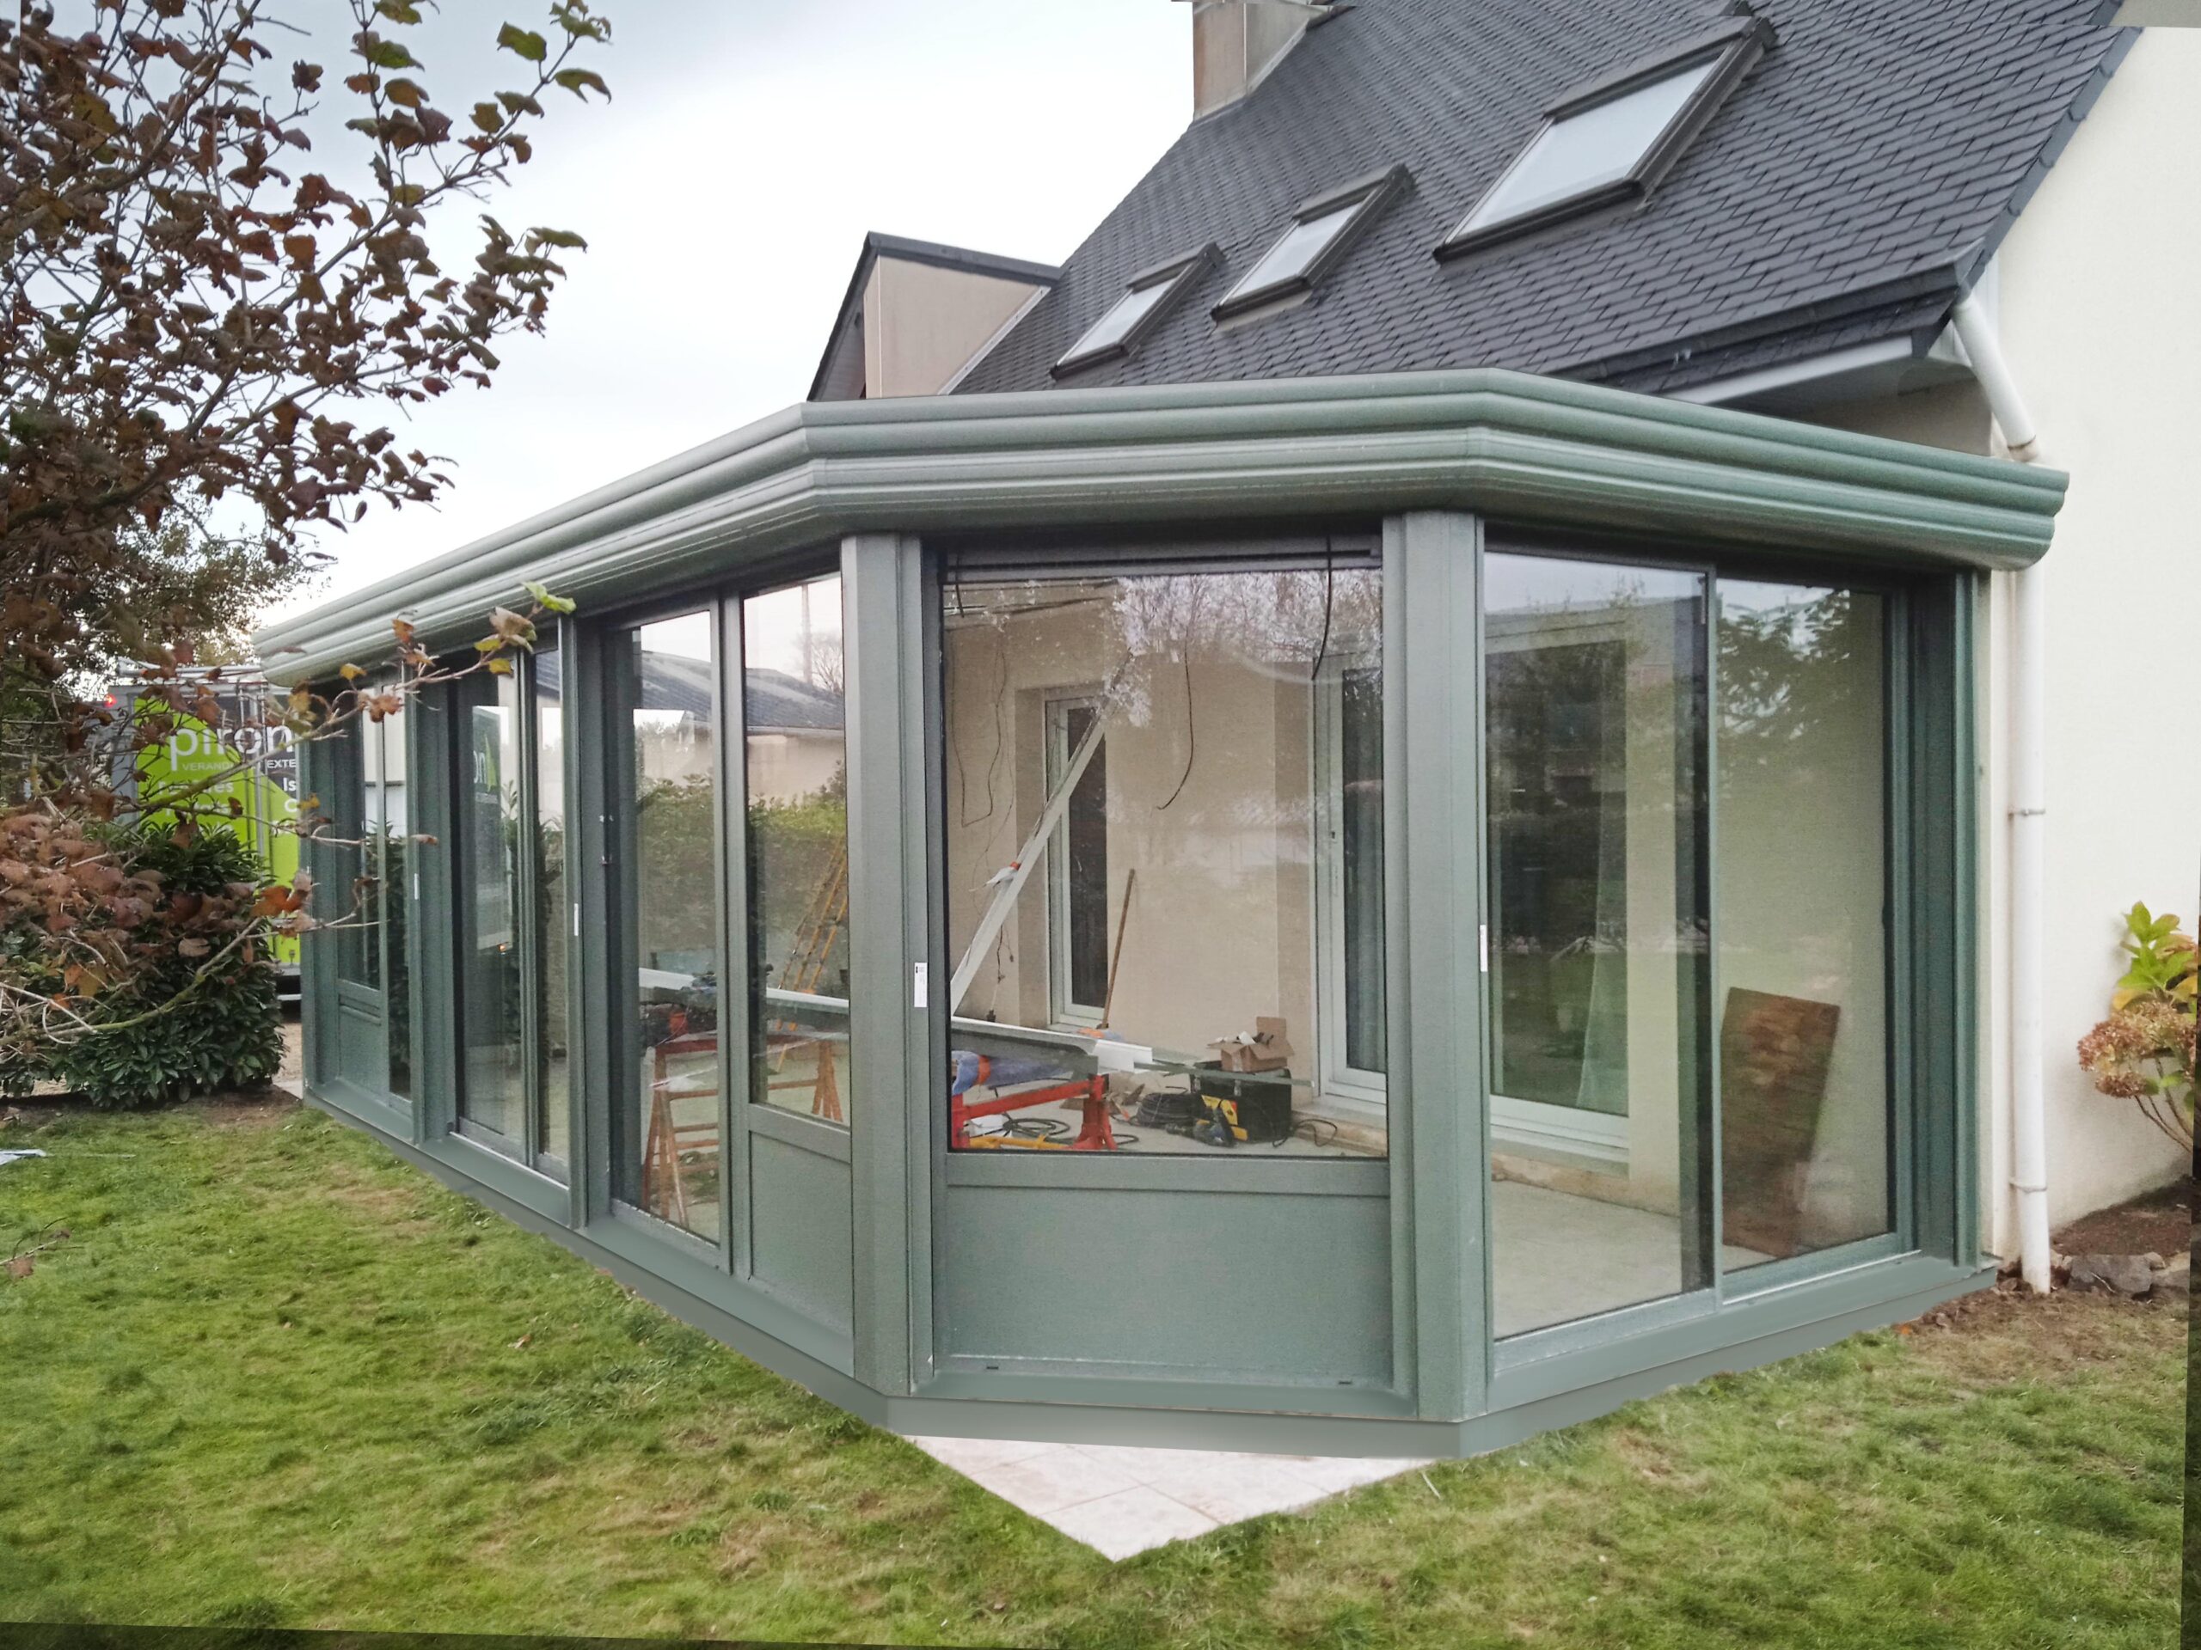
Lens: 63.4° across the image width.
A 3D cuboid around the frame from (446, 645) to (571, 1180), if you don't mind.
[{"bbox_3d":[-2.505,0.344,7.524,0.100,2.083,1.778,-1,1,-36],"label":"frame"}]

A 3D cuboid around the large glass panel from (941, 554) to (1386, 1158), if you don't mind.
[{"bbox_3d":[0.158,0.086,4.628,1.159,1.550,0.040,-1,0,10],"label":"large glass panel"}]

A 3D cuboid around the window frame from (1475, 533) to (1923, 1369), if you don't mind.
[{"bbox_3d":[1.752,0.298,5.074,1.881,2.056,0.100,-1,1,-35],"label":"window frame"}]

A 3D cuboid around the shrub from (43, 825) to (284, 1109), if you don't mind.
[{"bbox_3d":[-5.550,0.820,10.550,1.450,1.600,1.350,-1,1,-28],"label":"shrub"}]

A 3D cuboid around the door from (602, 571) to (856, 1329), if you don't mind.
[{"bbox_3d":[-1.257,0.360,5.788,0.100,2.133,2.031,-1,1,-36],"label":"door"}]

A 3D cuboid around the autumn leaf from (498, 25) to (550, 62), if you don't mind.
[{"bbox_3d":[-1.040,-1.405,3.200,0.088,0.066,0.045,-1,0,-18],"label":"autumn leaf"}]

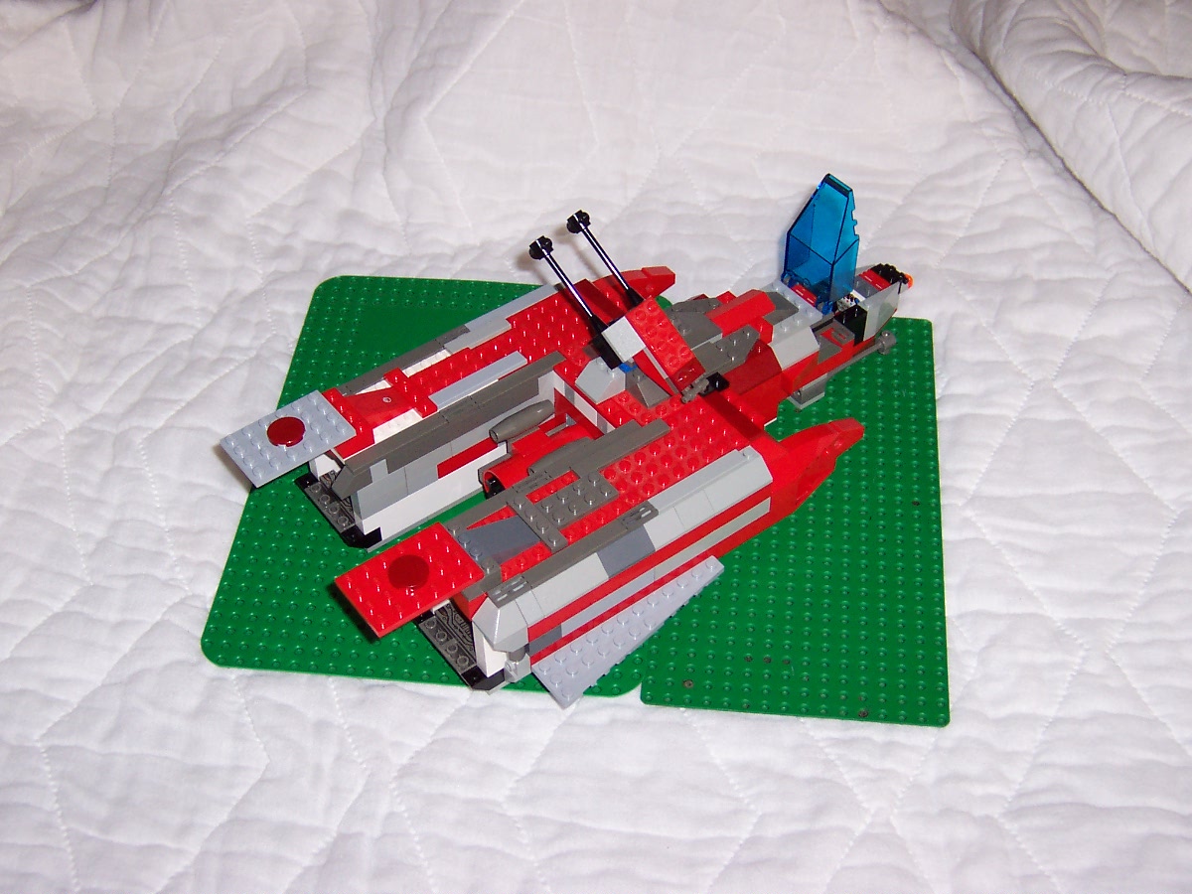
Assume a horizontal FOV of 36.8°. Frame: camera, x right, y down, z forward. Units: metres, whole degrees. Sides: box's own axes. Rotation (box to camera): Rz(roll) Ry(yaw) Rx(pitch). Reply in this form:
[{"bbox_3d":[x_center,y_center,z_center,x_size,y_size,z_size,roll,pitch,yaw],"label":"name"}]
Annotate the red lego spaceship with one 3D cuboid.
[{"bbox_3d":[0.015,-0.028,0.800,0.336,0.101,0.208,-29,52,-23],"label":"red lego spaceship"}]

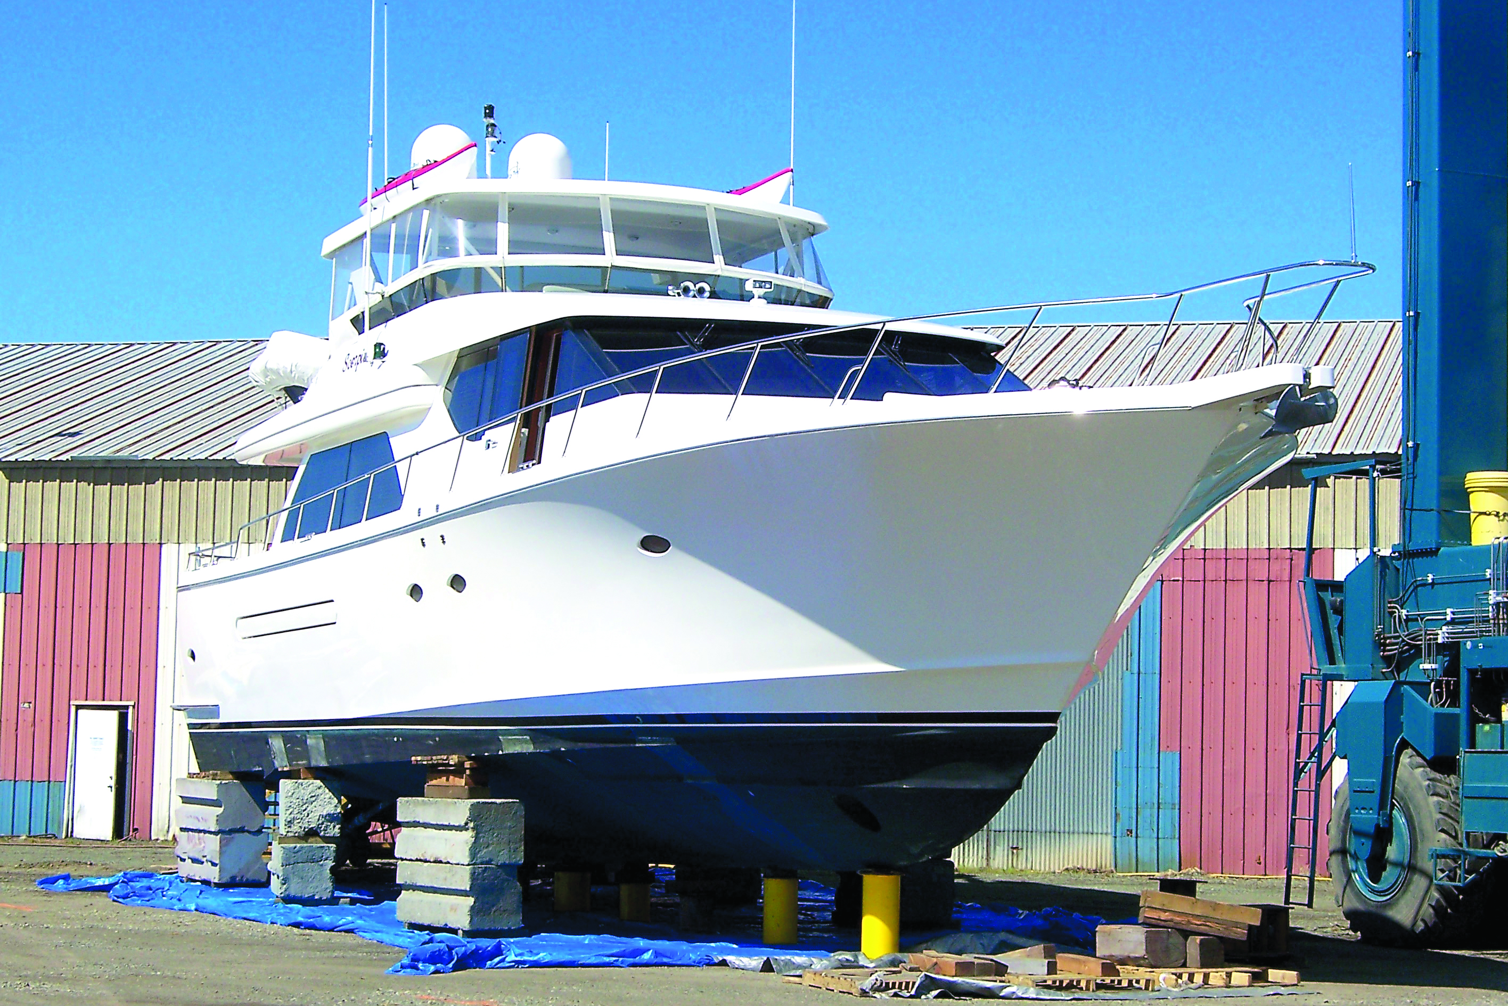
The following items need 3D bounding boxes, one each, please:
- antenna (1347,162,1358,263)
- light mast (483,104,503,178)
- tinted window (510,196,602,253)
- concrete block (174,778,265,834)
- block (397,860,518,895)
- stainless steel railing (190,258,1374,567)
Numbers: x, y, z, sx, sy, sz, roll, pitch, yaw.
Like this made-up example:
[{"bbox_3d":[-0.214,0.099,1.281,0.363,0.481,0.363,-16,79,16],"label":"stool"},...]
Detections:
[{"bbox_3d":[4.097,-1.981,20.837,0.030,0.694,0.030,0,-5,-25],"label":"antenna"},{"bbox_3d":[-3.134,-4.292,36.397,0.200,0.920,0.170,3,-4,-25],"label":"light mast"},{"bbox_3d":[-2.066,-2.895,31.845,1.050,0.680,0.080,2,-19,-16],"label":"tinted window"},{"bbox_3d":[-6.649,3.778,38.101,0.640,0.610,1.200,4,-5,-36],"label":"concrete block"},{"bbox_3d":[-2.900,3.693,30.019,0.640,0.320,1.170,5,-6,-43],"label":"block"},{"bbox_3d":[-0.386,-0.335,30.583,5.000,1.400,21.835,3,-4,-25],"label":"stainless steel railing"}]

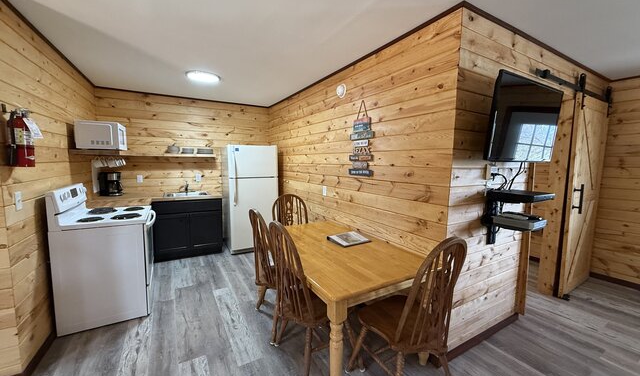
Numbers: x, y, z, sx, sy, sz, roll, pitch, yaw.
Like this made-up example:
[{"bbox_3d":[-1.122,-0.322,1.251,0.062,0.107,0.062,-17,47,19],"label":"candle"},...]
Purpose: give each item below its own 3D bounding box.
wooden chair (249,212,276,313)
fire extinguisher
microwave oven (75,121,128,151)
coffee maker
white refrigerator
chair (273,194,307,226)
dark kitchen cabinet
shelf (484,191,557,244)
[{"bbox_3d":[-0.354,0.685,2.328,0.560,1.040,0.530,-2,6,-27],"label":"wooden chair"},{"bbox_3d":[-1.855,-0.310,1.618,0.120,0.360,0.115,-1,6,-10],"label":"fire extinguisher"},{"bbox_3d":[-2.475,-0.579,2.961,0.370,0.290,0.500,-2,6,-26],"label":"microwave oven"},{"bbox_3d":[-2.826,-0.039,3.498,0.245,0.325,0.190,-1,6,-15],"label":"coffee maker"},{"bbox_3d":[-1.184,0.152,4.362,0.768,1.685,0.680,-3,7,-30],"label":"white refrigerator"},{"bbox_3d":[-0.247,0.620,2.998,0.530,1.040,0.560,-3,7,-30],"label":"chair"},{"bbox_3d":[-2.055,0.586,4.040,0.915,0.875,0.540,-3,7,-30],"label":"dark kitchen cabinet"},{"bbox_3d":[1.408,0.241,1.848,0.340,0.440,0.320,-3,7,-30],"label":"shelf"}]

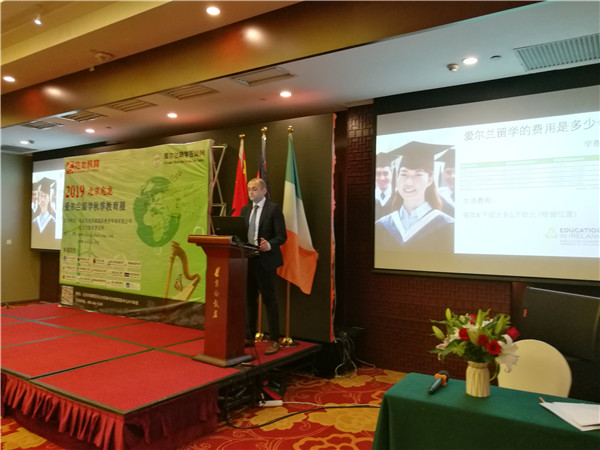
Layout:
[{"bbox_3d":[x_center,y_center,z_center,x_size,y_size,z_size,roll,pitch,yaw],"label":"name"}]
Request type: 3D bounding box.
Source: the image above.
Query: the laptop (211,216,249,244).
[{"bbox_3d":[-0.610,0.084,4.538,0.390,0.280,0.300,0,-10,27],"label":"laptop"}]

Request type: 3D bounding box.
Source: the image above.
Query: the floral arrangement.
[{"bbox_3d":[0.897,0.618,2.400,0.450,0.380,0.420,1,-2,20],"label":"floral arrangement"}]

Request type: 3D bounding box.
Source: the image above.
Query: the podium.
[{"bbox_3d":[-0.731,0.691,4.502,0.560,1.160,0.480,0,-2,33],"label":"podium"}]

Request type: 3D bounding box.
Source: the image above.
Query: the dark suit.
[{"bbox_3d":[-0.390,0.468,4.856,0.520,1.490,0.360,0,-2,33],"label":"dark suit"}]

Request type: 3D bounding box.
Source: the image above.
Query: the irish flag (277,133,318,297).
[{"bbox_3d":[-0.024,-0.138,5.084,0.540,1.750,0.280,0,-2,33],"label":"irish flag"}]

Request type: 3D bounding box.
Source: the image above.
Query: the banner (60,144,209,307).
[{"bbox_3d":[-2.431,0.116,6.629,3.220,2.360,0.100,0,-2,33],"label":"banner"}]

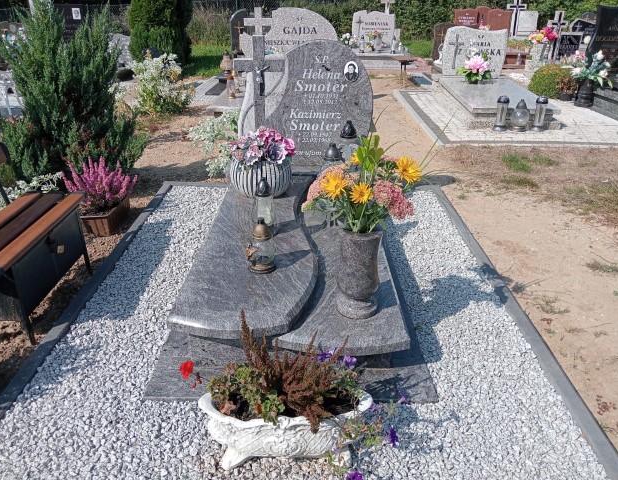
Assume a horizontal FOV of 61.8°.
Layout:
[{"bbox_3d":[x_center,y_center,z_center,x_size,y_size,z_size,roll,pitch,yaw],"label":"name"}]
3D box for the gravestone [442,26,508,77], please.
[{"bbox_3d":[2.489,-2.820,7.750,0.900,0.708,0.110,2,25,3],"label":"gravestone"}]

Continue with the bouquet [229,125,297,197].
[{"bbox_3d":[-0.265,-0.458,3.009,0.373,0.363,0.353,0,25,0],"label":"bouquet"}]

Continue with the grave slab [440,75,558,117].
[{"bbox_3d":[2.278,-1.863,6.579,0.958,0.081,1.996,0,25,0],"label":"grave slab"}]

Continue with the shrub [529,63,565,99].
[{"bbox_3d":[3.606,-2.417,7.827,0.470,0.439,0.450,0,25,0],"label":"shrub"}]

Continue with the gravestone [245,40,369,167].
[{"bbox_3d":[-0.016,-0.854,3.314,0.857,0.827,0.151,0,25,0],"label":"gravestone"}]

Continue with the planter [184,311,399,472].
[{"bbox_3d":[-0.051,0.448,1.517,0.595,0.433,0.292,0,25,0],"label":"planter"}]

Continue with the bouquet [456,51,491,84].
[{"bbox_3d":[2.350,-2.440,7.333,0.420,0.405,0.400,0,25,0],"label":"bouquet"}]

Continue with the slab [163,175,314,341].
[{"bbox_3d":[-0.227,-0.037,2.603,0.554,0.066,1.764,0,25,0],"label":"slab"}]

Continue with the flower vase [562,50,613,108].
[{"bbox_3d":[3.500,-2.000,6.516,0.524,0.655,0.423,0,25,0],"label":"flower vase"}]

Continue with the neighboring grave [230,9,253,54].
[{"bbox_3d":[-1.250,-4.004,9.942,0.500,0.822,0.120,0,25,0],"label":"neighboring grave"}]

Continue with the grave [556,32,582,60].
[{"bbox_3d":[4.995,-3.638,9.867,0.464,0.554,0.121,0,25,0],"label":"grave"}]

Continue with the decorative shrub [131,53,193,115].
[{"bbox_3d":[-1.883,-2.008,6.580,0.700,0.655,0.660,0,25,0],"label":"decorative shrub"}]

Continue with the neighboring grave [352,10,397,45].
[{"bbox_3d":[1.331,-4.317,10.664,0.877,0.746,0.141,0,25,0],"label":"neighboring grave"}]

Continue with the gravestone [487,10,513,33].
[{"bbox_3d":[4.304,-4.782,11.671,0.625,0.756,0.141,0,25,0],"label":"gravestone"}]

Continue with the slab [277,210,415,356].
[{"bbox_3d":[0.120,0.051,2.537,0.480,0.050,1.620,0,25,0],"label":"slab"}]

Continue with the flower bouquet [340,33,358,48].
[{"bbox_3d":[0.800,-3.880,10.200,0.343,0.312,0.302,0,25,0],"label":"flower bouquet"}]

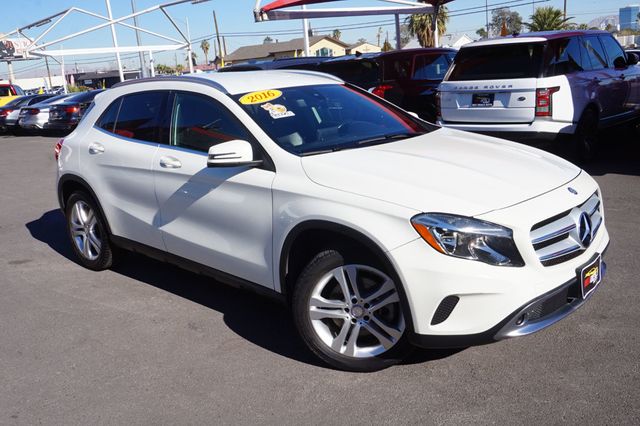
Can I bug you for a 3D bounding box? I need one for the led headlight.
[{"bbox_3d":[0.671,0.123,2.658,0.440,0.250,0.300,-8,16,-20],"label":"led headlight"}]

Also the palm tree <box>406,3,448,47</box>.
[{"bbox_3d":[7.966,-12.533,43.352,3.300,5.740,3.300,-3,14,1],"label":"palm tree"}]

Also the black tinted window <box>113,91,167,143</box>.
[{"bbox_3d":[-1.242,-0.678,4.148,0.750,0.370,0.060,10,-6,41],"label":"black tinted window"}]

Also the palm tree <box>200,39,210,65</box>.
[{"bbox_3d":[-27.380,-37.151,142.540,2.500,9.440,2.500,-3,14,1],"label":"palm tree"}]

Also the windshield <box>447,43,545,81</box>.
[{"bbox_3d":[2.397,-2.077,8.086,1.280,0.500,0.080,10,-4,42],"label":"windshield"}]

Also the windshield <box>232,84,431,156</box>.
[{"bbox_3d":[0.160,-0.650,3.810,0.880,0.130,1.360,36,34,29],"label":"windshield"}]

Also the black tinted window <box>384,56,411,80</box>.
[{"bbox_3d":[1.315,-2.369,9.661,0.070,0.380,0.800,-13,3,45],"label":"black tinted window"}]

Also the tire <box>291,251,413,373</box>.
[{"bbox_3d":[0.209,0.467,2.979,0.685,0.685,0.235,3,15,22],"label":"tire"}]

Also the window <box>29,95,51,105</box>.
[{"bbox_3d":[-9.439,-3.833,19.800,0.120,0.360,0.950,-13,3,45],"label":"window"}]

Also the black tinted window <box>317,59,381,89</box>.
[{"bbox_3d":[0.496,-2.315,9.721,1.200,0.500,0.120,10,-9,40],"label":"black tinted window"}]

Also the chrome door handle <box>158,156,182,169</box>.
[{"bbox_3d":[-0.936,-0.315,3.679,0.235,0.060,0.060,10,19,40],"label":"chrome door handle"}]

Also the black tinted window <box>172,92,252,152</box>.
[{"bbox_3d":[-0.678,-0.583,3.647,0.950,0.380,0.060,10,-6,41],"label":"black tinted window"}]

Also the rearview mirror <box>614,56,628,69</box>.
[{"bbox_3d":[4.837,-2.411,9.406,0.250,0.200,0.160,10,19,42],"label":"rearview mirror"}]

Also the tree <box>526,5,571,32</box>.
[{"bbox_3d":[19.487,-14.967,50.000,4.000,5.100,4.000,-3,15,0],"label":"tree"}]

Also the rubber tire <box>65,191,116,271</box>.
[{"bbox_3d":[-1.826,0.119,4.766,0.690,0.690,0.240,10,19,40],"label":"rubber tire"}]

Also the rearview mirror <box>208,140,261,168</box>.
[{"bbox_3d":[-0.471,-0.329,3.241,0.170,0.160,0.250,10,19,40],"label":"rearview mirror"}]

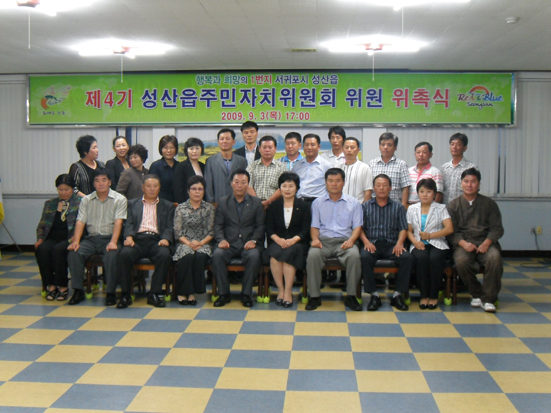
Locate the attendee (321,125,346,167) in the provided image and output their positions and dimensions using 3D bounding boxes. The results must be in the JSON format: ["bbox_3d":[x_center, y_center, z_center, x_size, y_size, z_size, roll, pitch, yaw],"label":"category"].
[{"bbox_3d":[0.703,-0.038,8.396,0.470,1.771,0.300,0,5,2],"label":"attendee"}]

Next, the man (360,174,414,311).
[{"bbox_3d":[1.067,0.319,7.117,0.510,1.250,0.700,1,5,5],"label":"man"}]

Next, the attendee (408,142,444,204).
[{"bbox_3d":[1.652,0.086,8.048,0.470,1.605,0.300,2,5,25],"label":"attendee"}]

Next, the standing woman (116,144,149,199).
[{"bbox_3d":[-1.493,0.095,7.988,0.460,1.540,0.330,-3,5,-31],"label":"standing woman"}]

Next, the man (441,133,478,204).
[{"bbox_3d":[2.020,0.035,8.070,0.480,1.683,0.300,1,5,8],"label":"man"}]

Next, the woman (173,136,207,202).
[{"bbox_3d":[-0.946,0.049,8.202,0.450,1.637,0.300,-2,5,-26],"label":"woman"}]

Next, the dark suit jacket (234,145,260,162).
[{"bbox_3d":[-0.295,-0.353,8.362,0.480,0.740,0.300,0,5,0],"label":"dark suit jacket"}]

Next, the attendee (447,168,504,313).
[{"bbox_3d":[1.957,0.298,7.142,0.580,1.329,0.760,1,5,12],"label":"attendee"}]

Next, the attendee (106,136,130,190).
[{"bbox_3d":[-1.705,0.019,8.347,0.460,1.651,0.300,0,5,-7],"label":"attendee"}]

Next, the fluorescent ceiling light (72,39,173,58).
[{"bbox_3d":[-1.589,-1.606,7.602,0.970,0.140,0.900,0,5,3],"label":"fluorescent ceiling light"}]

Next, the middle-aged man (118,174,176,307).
[{"bbox_3d":[-1.275,0.311,7.289,0.510,1.239,0.660,0,5,3],"label":"middle-aged man"}]

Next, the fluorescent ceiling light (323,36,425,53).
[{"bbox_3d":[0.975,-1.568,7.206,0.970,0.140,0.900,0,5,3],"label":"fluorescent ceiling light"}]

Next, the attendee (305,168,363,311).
[{"bbox_3d":[0.575,0.292,7.195,0.560,1.323,0.760,1,5,5],"label":"attendee"}]

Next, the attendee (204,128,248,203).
[{"bbox_3d":[-0.523,0.020,7.953,0.500,1.700,0.330,0,5,-5],"label":"attendee"}]

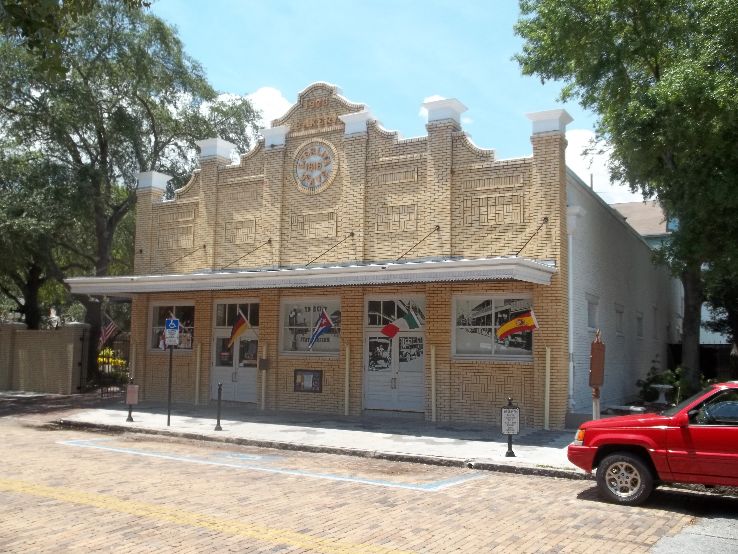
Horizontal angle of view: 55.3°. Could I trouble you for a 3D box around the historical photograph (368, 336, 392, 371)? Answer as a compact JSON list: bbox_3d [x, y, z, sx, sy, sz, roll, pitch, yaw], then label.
[{"bbox_3d":[0.312,2.028,18.589,0.696,0.875,0.030,-3,-7,29],"label":"historical photograph"}]

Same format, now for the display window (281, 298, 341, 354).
[{"bbox_3d":[-1.669,1.404,19.988,2.061,1.619,0.133,-2,-7,30],"label":"display window"}]

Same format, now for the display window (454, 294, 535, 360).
[{"bbox_3d":[3.024,1.236,17.304,2.123,1.645,0.133,-2,-7,30],"label":"display window"}]

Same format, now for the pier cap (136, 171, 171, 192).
[{"bbox_3d":[-7.224,-3.135,23.490,0.905,0.513,0.885,-3,-7,29],"label":"pier cap"}]

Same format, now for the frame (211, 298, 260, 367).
[{"bbox_3d":[-3.982,1.671,21.075,1.809,2.069,0.130,-3,-7,29],"label":"frame"}]

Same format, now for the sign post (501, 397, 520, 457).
[{"bbox_3d":[2.459,2.580,12.174,0.311,0.990,0.173,-2,-7,30],"label":"sign post"}]

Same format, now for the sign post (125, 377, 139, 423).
[{"bbox_3d":[-5.771,2.971,17.107,0.310,1.080,0.150,-1,-6,15],"label":"sign post"}]

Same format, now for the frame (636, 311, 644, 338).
[{"bbox_3d":[10.287,1.847,26.756,0.160,1.020,1.500,-3,-7,29],"label":"frame"}]

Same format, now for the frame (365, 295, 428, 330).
[{"bbox_3d":[0.691,0.941,18.705,1.843,0.920,0.133,-2,-7,30],"label":"frame"}]

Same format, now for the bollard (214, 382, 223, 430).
[{"bbox_3d":[-3.304,2.859,15.569,0.165,1.050,0.165,-3,-7,29],"label":"bollard"}]

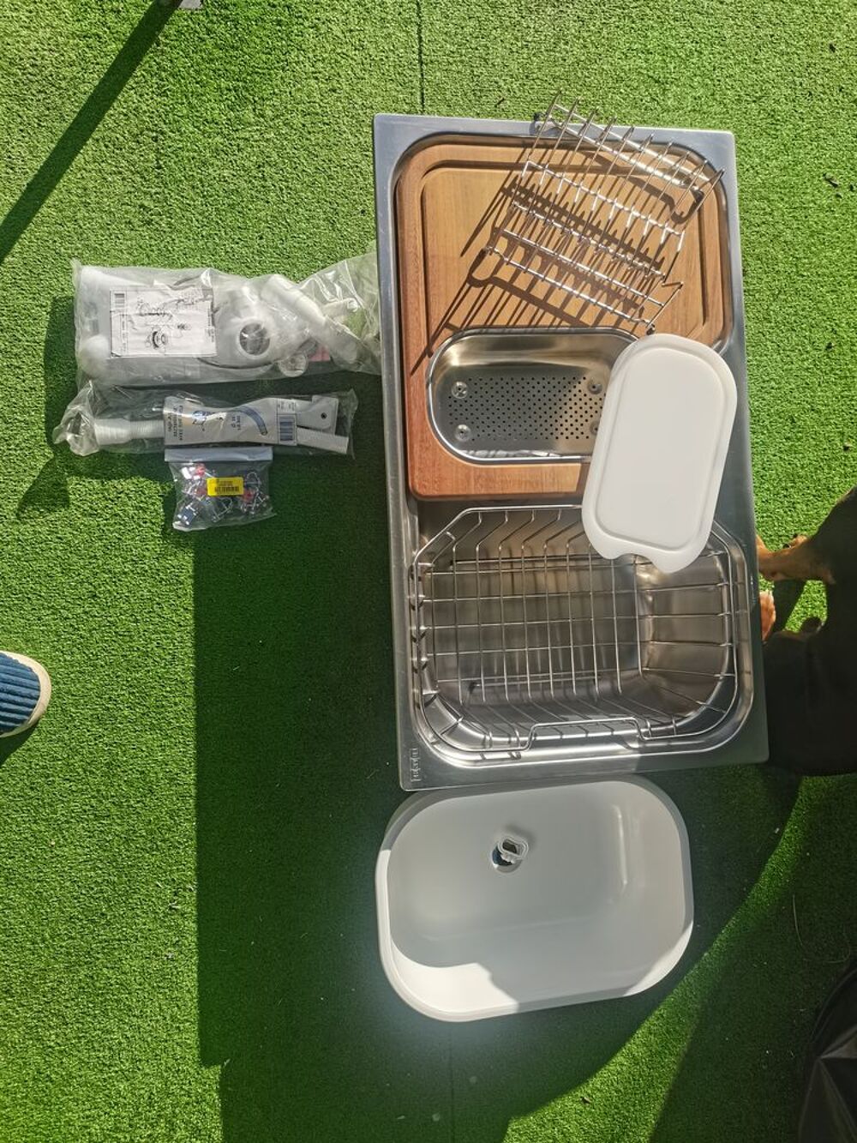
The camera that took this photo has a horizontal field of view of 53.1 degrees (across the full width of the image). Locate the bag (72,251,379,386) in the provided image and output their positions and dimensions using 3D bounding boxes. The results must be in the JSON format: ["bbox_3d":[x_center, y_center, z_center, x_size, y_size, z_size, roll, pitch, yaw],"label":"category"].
[{"bbox_3d":[-0.280,-0.365,1.218,0.428,0.065,0.204,-1,88,-10],"label":"bag"}]

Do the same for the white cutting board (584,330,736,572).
[{"bbox_3d":[0.306,-0.158,1.135,0.180,0.014,0.310,13,86,-9],"label":"white cutting board"}]

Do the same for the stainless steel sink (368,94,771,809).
[{"bbox_3d":[0.179,-0.159,1.221,0.500,0.195,0.860,-2,88,-10],"label":"stainless steel sink"}]

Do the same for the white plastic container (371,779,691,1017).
[{"bbox_3d":[0.135,0.433,1.213,0.434,0.150,0.297,-4,88,-10],"label":"white plastic container"}]

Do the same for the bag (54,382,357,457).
[{"bbox_3d":[-0.308,-0.213,1.210,0.417,0.055,0.109,0,88,-10],"label":"bag"}]

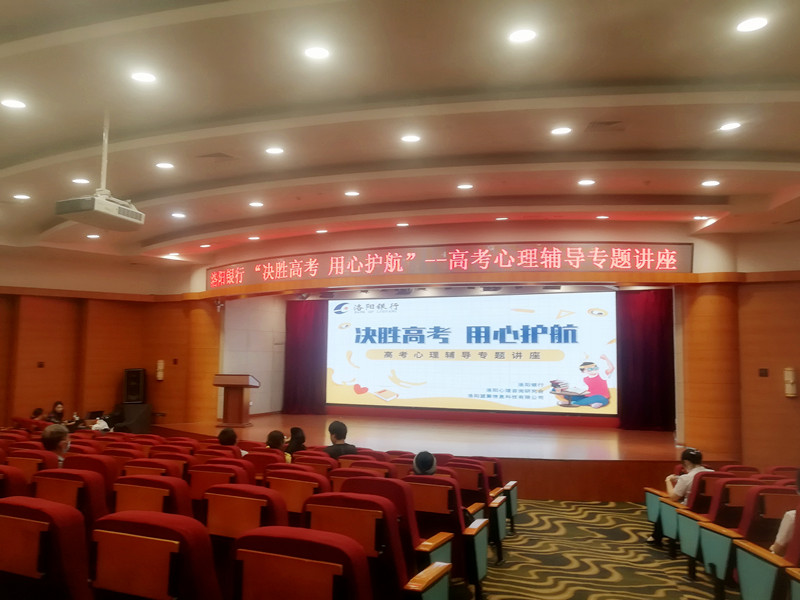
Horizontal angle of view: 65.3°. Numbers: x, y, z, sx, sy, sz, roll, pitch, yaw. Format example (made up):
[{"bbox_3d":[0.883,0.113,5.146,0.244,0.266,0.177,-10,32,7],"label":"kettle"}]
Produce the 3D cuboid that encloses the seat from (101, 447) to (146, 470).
[{"bbox_3d":[-2.370,1.825,5.647,0.570,0.980,0.620,-2,-6,22],"label":"seat"}]

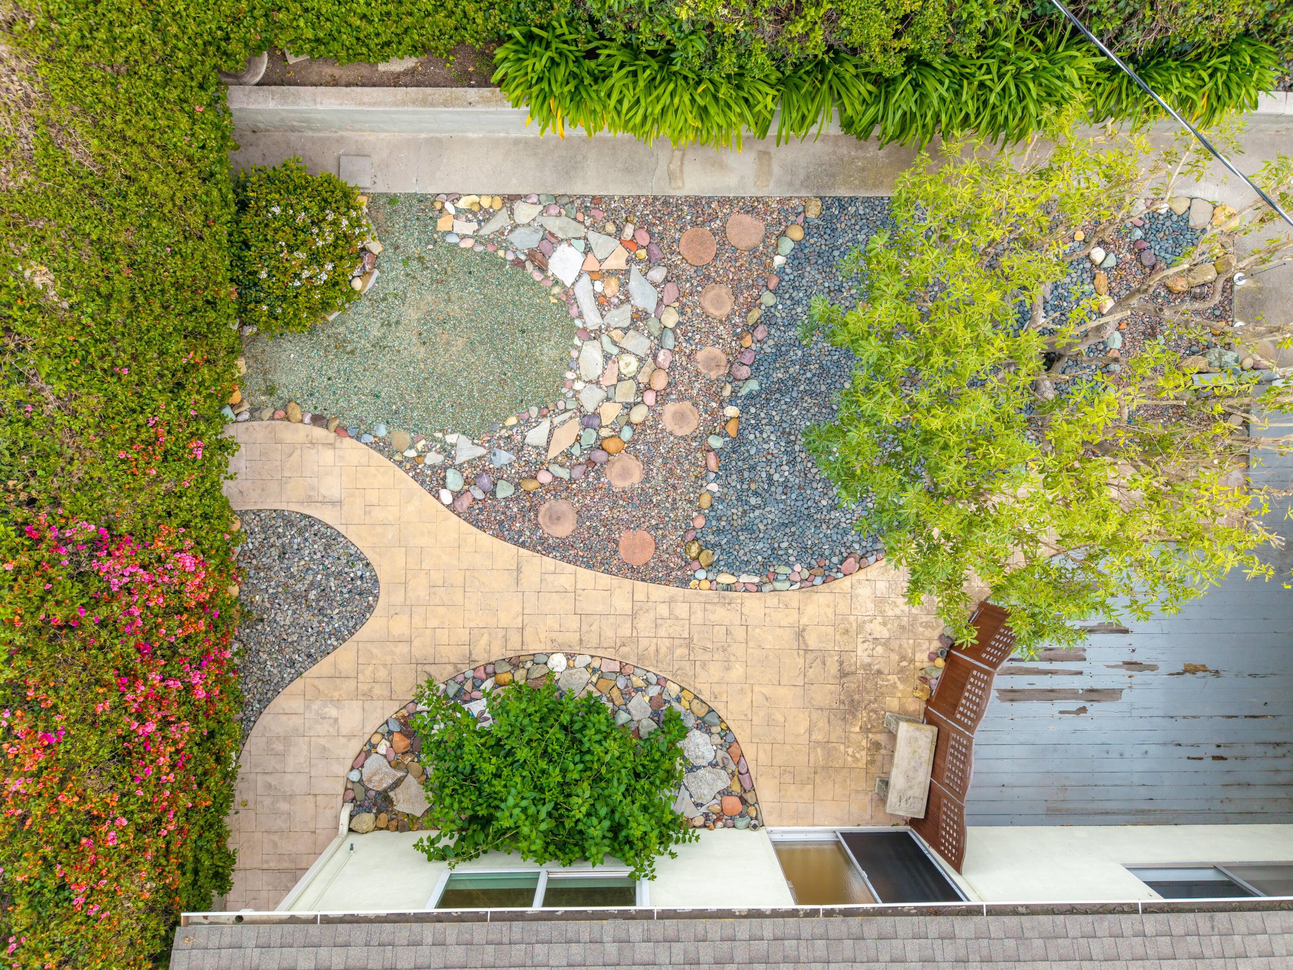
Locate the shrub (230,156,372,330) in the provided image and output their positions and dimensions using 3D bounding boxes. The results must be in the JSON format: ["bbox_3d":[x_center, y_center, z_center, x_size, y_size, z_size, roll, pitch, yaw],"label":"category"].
[{"bbox_3d":[-3.100,-2.130,8.130,1.200,0.950,1.500,0,90,-1],"label":"shrub"}]

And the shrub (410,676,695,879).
[{"bbox_3d":[-0.850,2.600,8.330,2.500,1.400,1.650,0,90,-1],"label":"shrub"}]

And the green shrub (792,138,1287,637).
[{"bbox_3d":[3.100,-0.680,7.350,3.550,3.100,3.850,0,90,-1],"label":"green shrub"}]

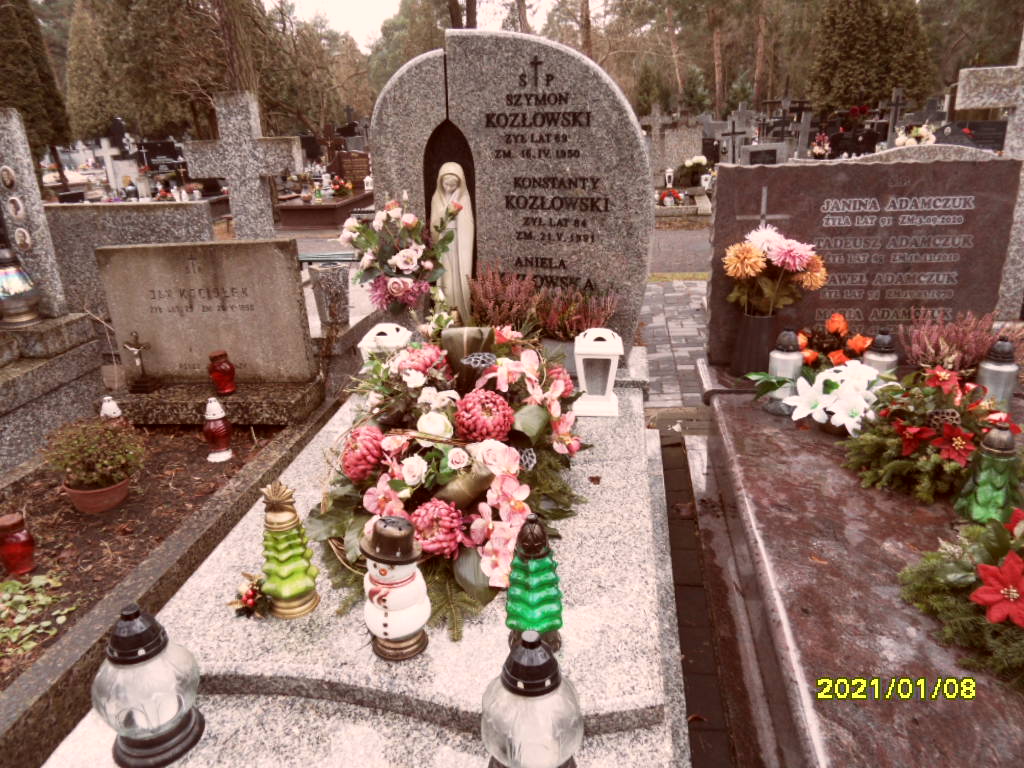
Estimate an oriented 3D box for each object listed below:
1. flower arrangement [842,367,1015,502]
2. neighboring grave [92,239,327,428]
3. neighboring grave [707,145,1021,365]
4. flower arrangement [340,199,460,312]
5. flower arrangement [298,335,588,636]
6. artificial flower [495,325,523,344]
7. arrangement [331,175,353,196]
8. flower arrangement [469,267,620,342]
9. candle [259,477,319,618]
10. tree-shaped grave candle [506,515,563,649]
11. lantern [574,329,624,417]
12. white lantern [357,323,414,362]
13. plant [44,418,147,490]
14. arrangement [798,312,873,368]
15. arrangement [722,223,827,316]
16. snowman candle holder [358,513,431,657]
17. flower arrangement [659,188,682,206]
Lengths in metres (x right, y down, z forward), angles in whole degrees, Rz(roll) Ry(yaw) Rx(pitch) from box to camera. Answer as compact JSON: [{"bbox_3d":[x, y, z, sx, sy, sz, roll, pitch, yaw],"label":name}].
[{"bbox_3d":[1.006,0.095,1.730,0.370,0.210,0.350,1,21,9],"label":"flower arrangement"},{"bbox_3d":[-1.096,-0.189,2.637,0.680,0.630,0.270,1,21,9],"label":"neighboring grave"},{"bbox_3d":[1.105,-0.380,2.307,0.880,0.640,0.100,1,21,9],"label":"neighboring grave"},{"bbox_3d":[-0.369,-0.407,2.351,0.380,0.370,0.300,2,24,7],"label":"flower arrangement"},{"bbox_3d":[-0.133,0.189,1.663,0.580,0.340,0.740,2,24,7],"label":"flower arrangement"},{"bbox_3d":[-0.010,-0.143,2.050,0.085,0.060,0.070,1,21,9],"label":"artificial flower"},{"bbox_3d":[-2.281,-2.656,9.500,0.290,0.290,0.270,1,21,9],"label":"arrangement"},{"bbox_3d":[0.087,-0.211,2.209,0.450,0.260,0.190,1,21,9],"label":"flower arrangement"},{"bbox_3d":[-0.412,0.296,1.299,0.106,0.250,0.104,1,21,9],"label":"candle"},{"bbox_3d":[0.041,0.360,1.340,0.105,0.270,0.105,2,24,7],"label":"tree-shaped grave candle"},{"bbox_3d":[0.269,-0.050,2.237,0.155,0.270,0.155,0,24,2],"label":"lantern"},{"bbox_3d":[-0.409,-0.077,2.320,0.155,0.270,0.155,2,24,7],"label":"white lantern"},{"bbox_3d":[-1.469,0.221,2.520,0.320,0.220,0.310,2,24,5],"label":"plant"},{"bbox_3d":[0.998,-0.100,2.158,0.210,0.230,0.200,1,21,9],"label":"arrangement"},{"bbox_3d":[0.868,-0.370,2.341,0.330,0.310,0.280,2,24,7],"label":"arrangement"},{"bbox_3d":[-0.195,0.338,1.189,0.108,0.237,0.108,1,21,9],"label":"snowman candle holder"},{"bbox_3d":[1.989,-2.355,8.911,0.300,0.220,0.240,2,24,5],"label":"flower arrangement"}]

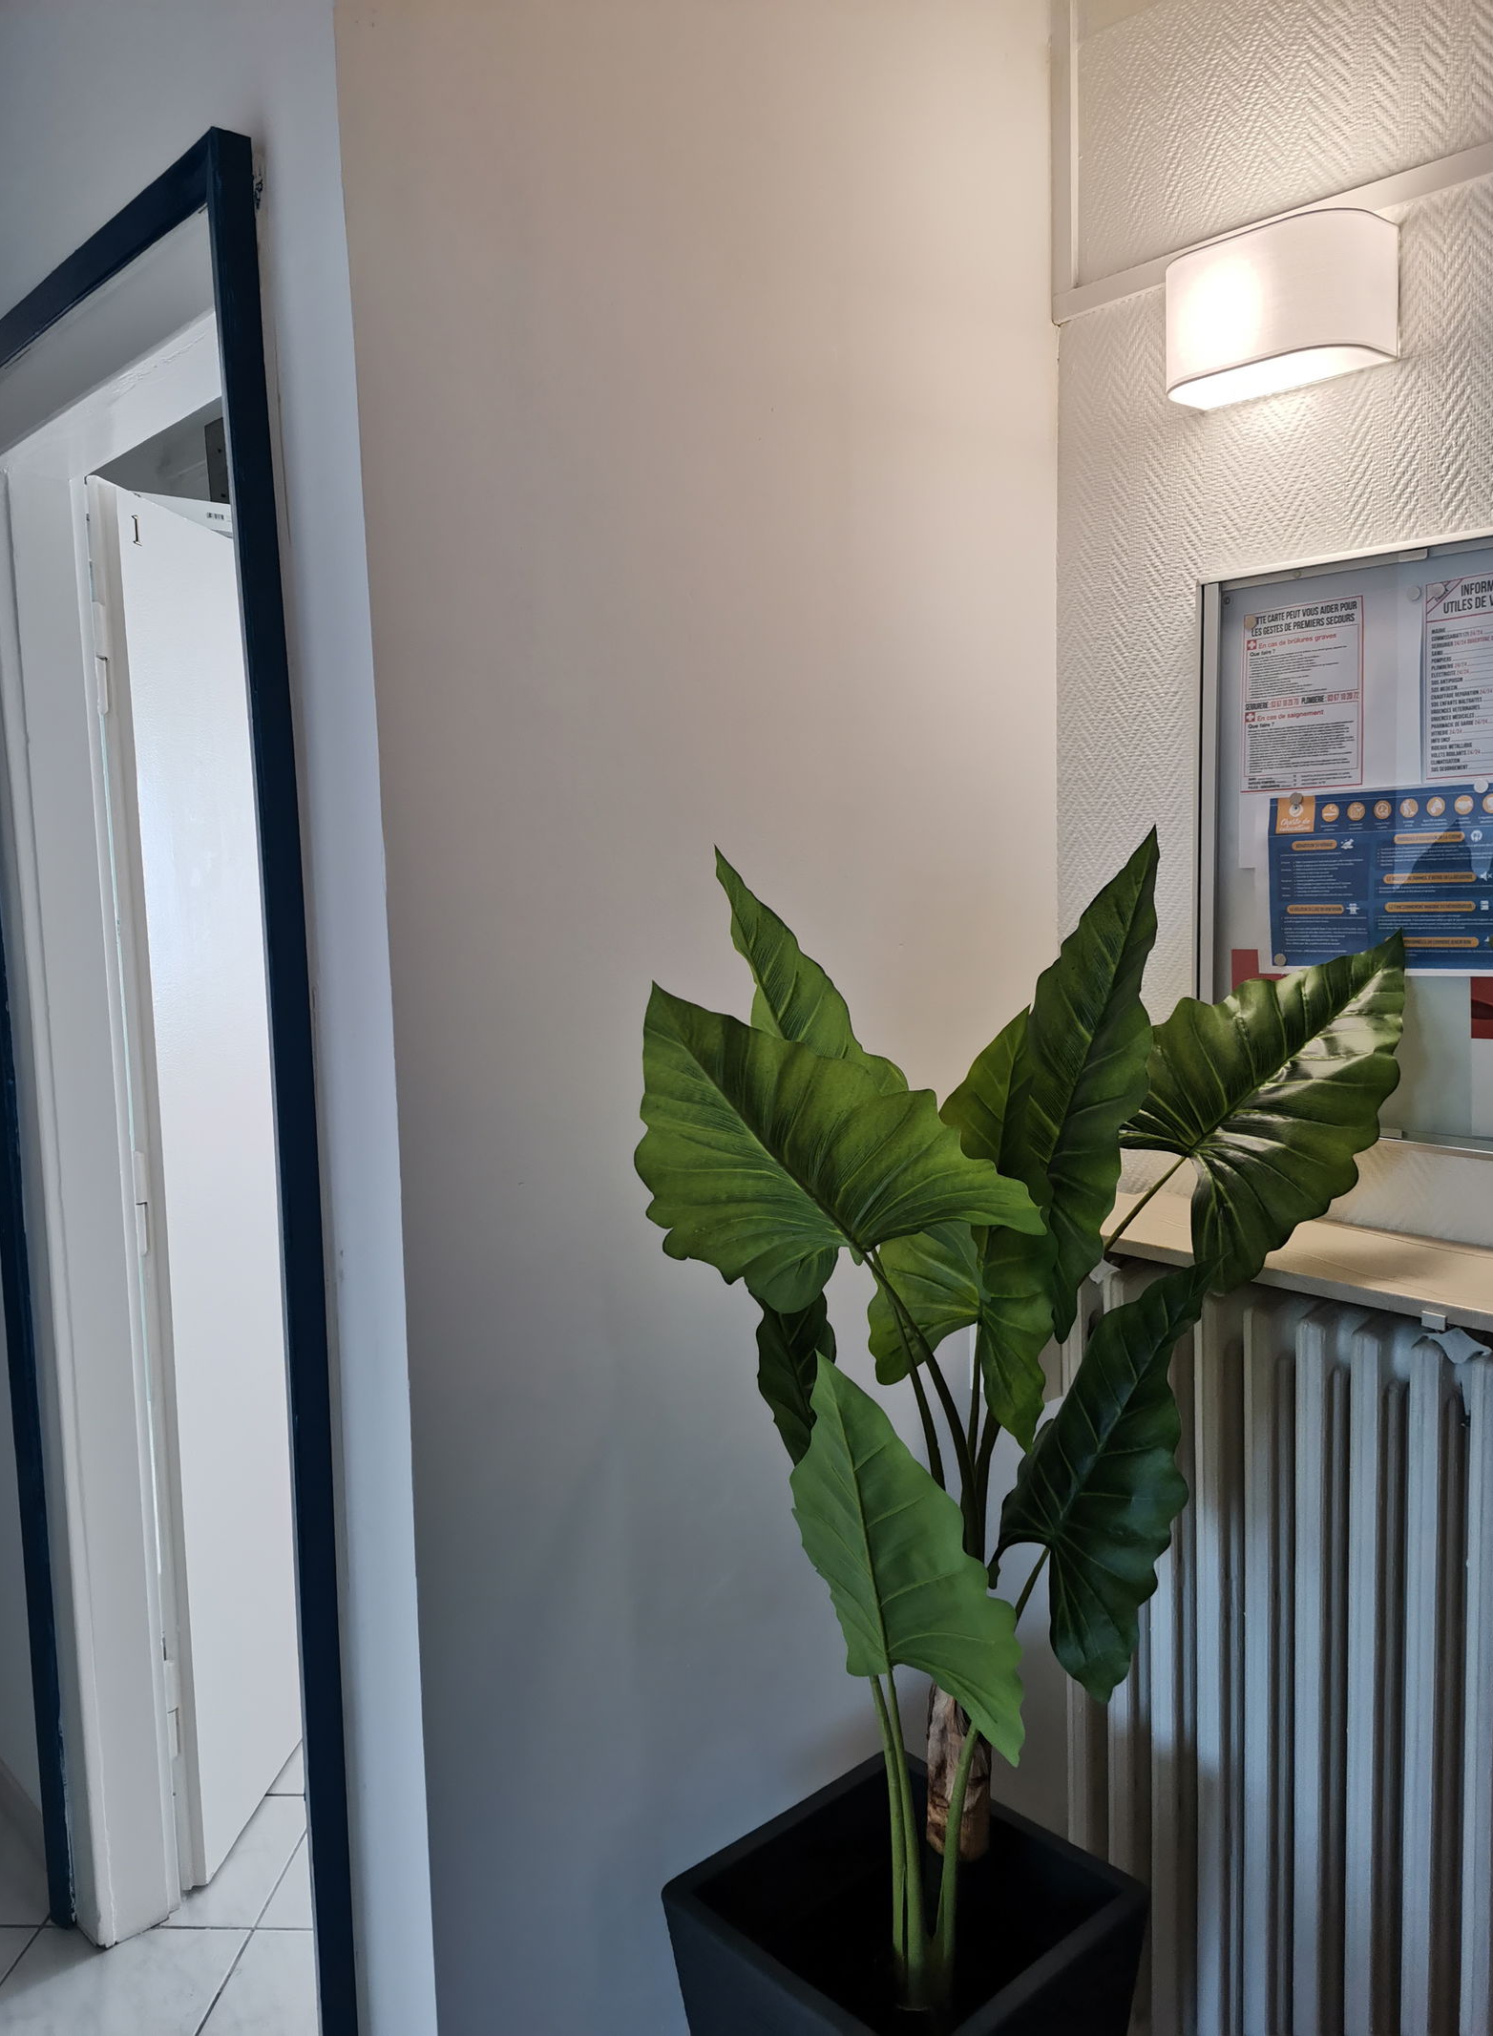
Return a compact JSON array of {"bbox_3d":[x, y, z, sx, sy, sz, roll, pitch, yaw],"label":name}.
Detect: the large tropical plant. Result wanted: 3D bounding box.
[{"bbox_3d":[0.265,0.407,1.420,0.700,1.160,0.440,-1,6,0],"label":"large tropical plant"}]

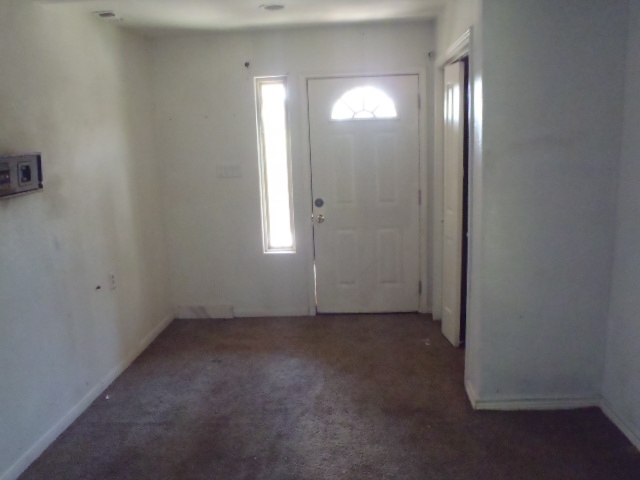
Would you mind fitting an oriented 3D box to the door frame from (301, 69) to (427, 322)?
[{"bbox_3d":[0.391,-0.379,4.490,1.067,2.118,0.120,-2,11,3],"label":"door frame"}]

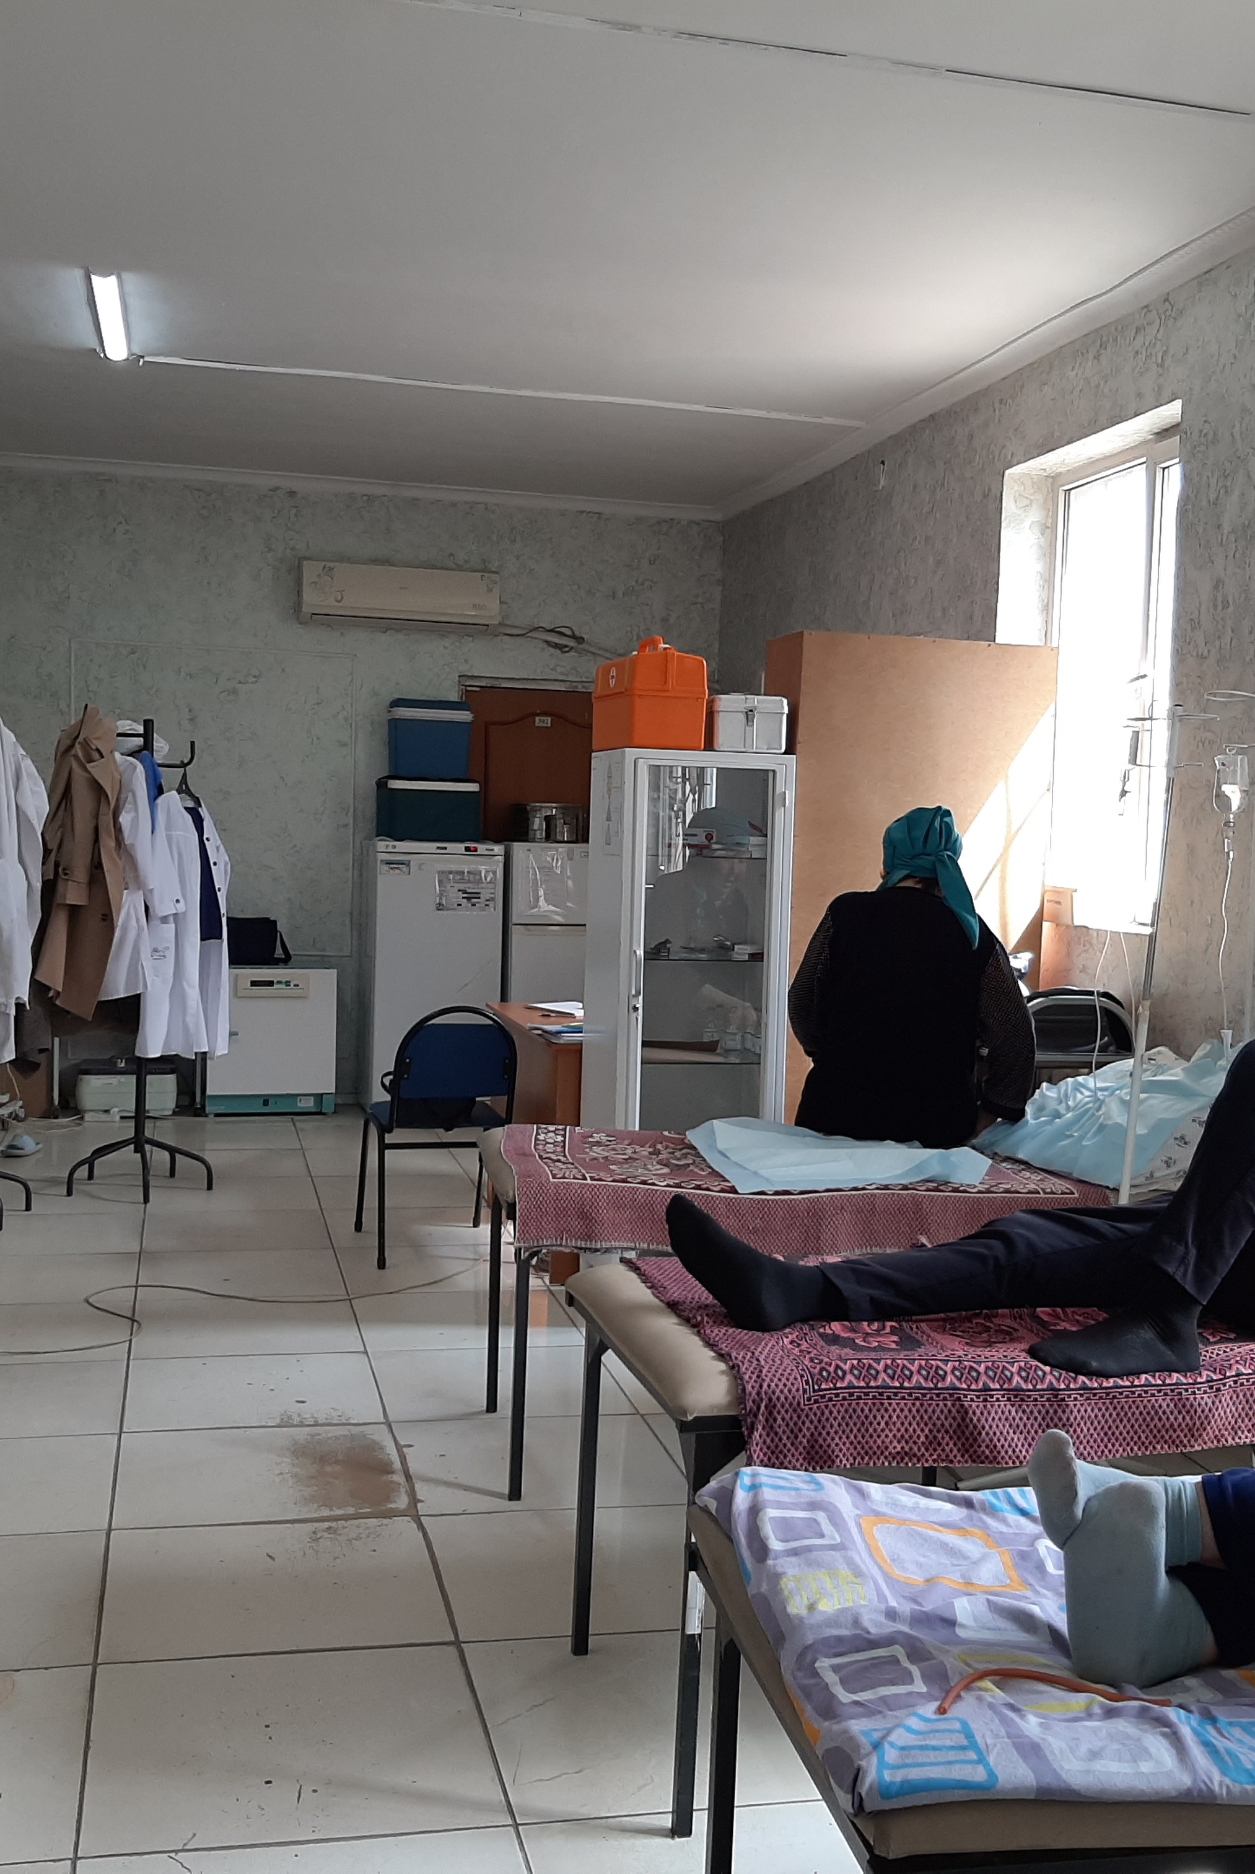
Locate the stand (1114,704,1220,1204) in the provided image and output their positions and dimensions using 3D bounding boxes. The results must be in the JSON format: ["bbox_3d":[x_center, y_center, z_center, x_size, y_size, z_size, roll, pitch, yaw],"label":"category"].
[{"bbox_3d":[1.062,0.376,3.957,0.440,1.710,0.440,1,4,-13],"label":"stand"}]

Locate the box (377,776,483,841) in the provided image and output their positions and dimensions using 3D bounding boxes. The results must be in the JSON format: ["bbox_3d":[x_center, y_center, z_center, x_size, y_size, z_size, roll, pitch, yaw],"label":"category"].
[{"bbox_3d":[-0.946,-0.591,8.937,0.455,0.290,0.310,1,3,-15],"label":"box"}]

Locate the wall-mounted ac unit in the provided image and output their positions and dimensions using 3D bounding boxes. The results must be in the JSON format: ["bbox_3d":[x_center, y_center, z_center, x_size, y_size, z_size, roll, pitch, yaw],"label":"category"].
[{"bbox_3d":[-1.064,-1.577,8.812,0.910,0.290,0.210,1,4,-13],"label":"wall-mounted ac unit"}]

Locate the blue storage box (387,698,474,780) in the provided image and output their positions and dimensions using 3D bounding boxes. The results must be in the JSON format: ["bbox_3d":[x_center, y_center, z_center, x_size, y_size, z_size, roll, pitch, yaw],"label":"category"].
[{"bbox_3d":[-0.922,-0.893,8.645,0.375,0.335,0.250,1,4,-13],"label":"blue storage box"}]

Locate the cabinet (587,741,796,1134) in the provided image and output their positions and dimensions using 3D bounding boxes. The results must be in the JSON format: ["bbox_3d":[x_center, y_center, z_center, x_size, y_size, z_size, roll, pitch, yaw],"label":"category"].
[{"bbox_3d":[0.165,0.273,5.557,0.505,1.620,0.380,1,3,-16],"label":"cabinet"}]

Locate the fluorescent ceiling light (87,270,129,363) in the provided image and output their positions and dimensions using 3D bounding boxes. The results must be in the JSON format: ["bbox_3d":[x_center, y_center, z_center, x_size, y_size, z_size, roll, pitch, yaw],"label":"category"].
[{"bbox_3d":[-1.680,-2.015,6.095,0.110,0.075,1.100,1,3,-13],"label":"fluorescent ceiling light"}]

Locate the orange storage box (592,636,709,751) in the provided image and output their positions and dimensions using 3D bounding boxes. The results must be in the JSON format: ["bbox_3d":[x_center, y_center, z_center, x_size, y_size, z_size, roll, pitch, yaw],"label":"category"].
[{"bbox_3d":[0.065,-0.693,5.499,0.225,0.310,0.385,1,3,-17],"label":"orange storage box"}]

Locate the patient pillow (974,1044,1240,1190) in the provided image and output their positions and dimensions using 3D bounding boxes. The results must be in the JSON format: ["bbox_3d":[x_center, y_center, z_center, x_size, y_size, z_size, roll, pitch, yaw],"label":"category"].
[{"bbox_3d":[1.259,0.410,4.561,0.520,0.240,0.650,1,4,-13],"label":"patient pillow"}]

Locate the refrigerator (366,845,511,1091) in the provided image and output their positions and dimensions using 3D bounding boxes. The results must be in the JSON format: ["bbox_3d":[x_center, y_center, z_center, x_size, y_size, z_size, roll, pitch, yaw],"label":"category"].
[{"bbox_3d":[-0.912,0.216,8.745,0.590,1.310,0.600,1,4,-13],"label":"refrigerator"}]

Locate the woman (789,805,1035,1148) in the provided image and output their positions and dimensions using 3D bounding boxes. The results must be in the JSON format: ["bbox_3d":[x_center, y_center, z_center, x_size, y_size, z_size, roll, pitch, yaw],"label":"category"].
[{"bbox_3d":[0.715,0.339,4.872,0.570,1.320,0.600,1,3,-3],"label":"woman"}]

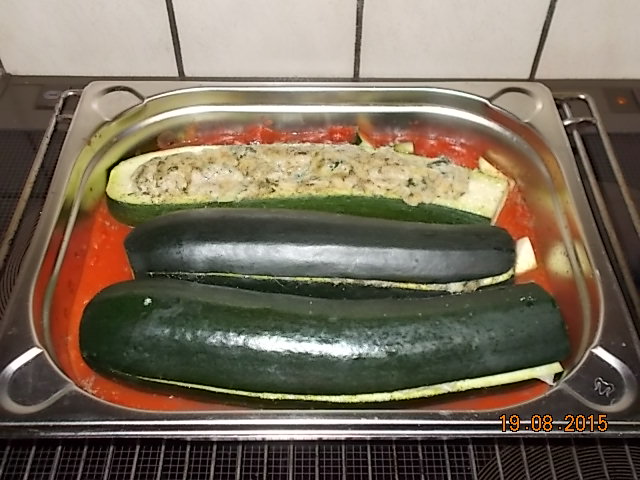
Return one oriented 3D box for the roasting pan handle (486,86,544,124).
[{"bbox_3d":[0.137,-0.095,0.495,0.035,0.008,0.031,37,58,28],"label":"roasting pan handle"}]

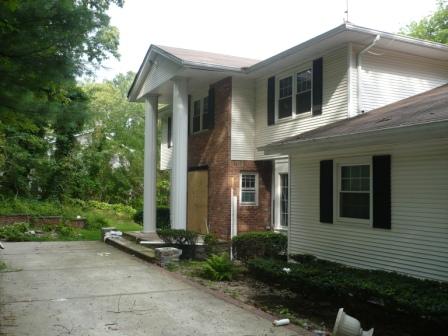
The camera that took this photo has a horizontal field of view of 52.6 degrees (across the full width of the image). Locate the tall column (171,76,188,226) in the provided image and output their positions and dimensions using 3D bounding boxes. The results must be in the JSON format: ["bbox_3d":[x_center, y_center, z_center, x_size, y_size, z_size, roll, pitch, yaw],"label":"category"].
[{"bbox_3d":[-1.542,-0.284,15.458,0.526,5.479,0.526,0,-2,0],"label":"tall column"}]

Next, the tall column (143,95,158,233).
[{"bbox_3d":[-2.919,-0.172,18.234,0.526,5.479,0.526,1,-3,-28],"label":"tall column"}]

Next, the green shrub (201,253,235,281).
[{"bbox_3d":[-0.136,2.393,11.214,0.760,0.605,0.760,0,-2,0],"label":"green shrub"}]

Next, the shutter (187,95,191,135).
[{"bbox_3d":[-1.415,-2.087,18.277,0.049,1.560,0.419,1,-3,-28],"label":"shutter"}]

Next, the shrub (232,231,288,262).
[{"bbox_3d":[1.093,2.375,13.943,1.755,0.799,0.975,1,-3,-28],"label":"shrub"}]

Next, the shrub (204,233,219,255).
[{"bbox_3d":[-0.409,2.436,14.821,0.468,0.731,0.468,1,-3,-28],"label":"shrub"}]

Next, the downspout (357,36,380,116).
[{"bbox_3d":[3.670,-2.339,11.495,0.195,1.859,0.507,1,-3,-28],"label":"downspout"}]

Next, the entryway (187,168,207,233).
[{"bbox_3d":[-0.986,1.276,17.464,0.195,2.438,1.999,1,-3,-28],"label":"entryway"}]

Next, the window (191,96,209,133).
[{"bbox_3d":[-0.926,-2.024,17.408,0.117,1.365,1.560,1,-3,-28],"label":"window"}]

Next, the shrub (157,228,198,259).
[{"bbox_3d":[-1.461,2.349,14.236,1.121,0.897,1.170,1,-3,-28],"label":"shrub"}]

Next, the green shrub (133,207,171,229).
[{"bbox_3d":[-3.511,2.421,21.938,1.365,0.975,1.755,1,-3,-28],"label":"green shrub"}]

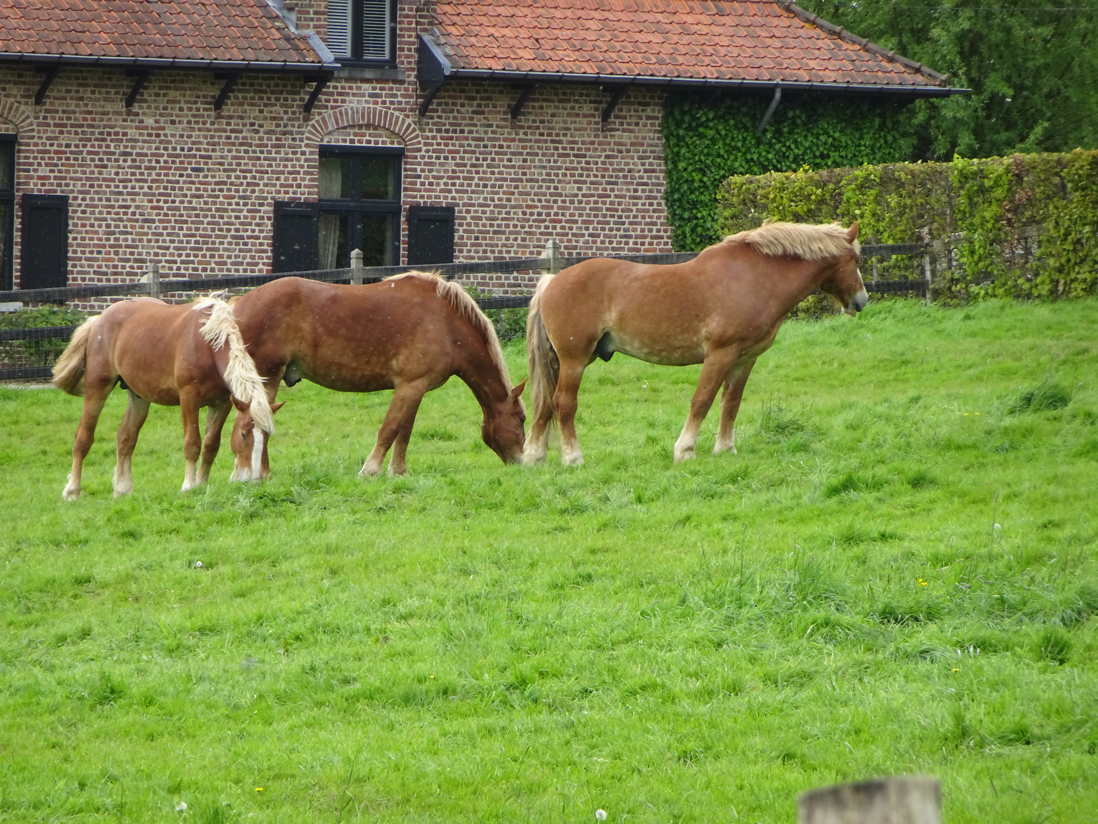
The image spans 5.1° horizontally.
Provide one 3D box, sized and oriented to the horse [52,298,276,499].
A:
[{"bbox_3d":[-2.902,-0.114,93.500,2.050,1.550,0.620,2,1,43],"label":"horse"}]

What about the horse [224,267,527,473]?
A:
[{"bbox_3d":[-1.326,-0.278,94.200,2.320,1.610,0.660,2,1,-3],"label":"horse"}]

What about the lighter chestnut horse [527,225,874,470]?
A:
[{"bbox_3d":[1.144,-0.521,94.300,2.580,1.900,0.660,2,1,4],"label":"lighter chestnut horse"}]

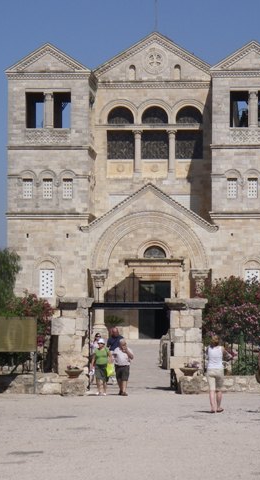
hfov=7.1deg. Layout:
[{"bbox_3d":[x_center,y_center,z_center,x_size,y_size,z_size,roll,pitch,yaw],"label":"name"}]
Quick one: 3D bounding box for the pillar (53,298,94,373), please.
[{"bbox_3d":[-1.732,3.050,64.600,1.250,2.650,1.100,0,-3,0],"label":"pillar"}]

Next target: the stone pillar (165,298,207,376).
[{"bbox_3d":[1.716,3.065,64.600,1.250,2.650,1.100,0,-3,0],"label":"stone pillar"}]

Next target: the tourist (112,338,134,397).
[{"bbox_3d":[-0.192,3.777,62.200,0.620,1.680,0.420,0,-3,6],"label":"tourist"}]

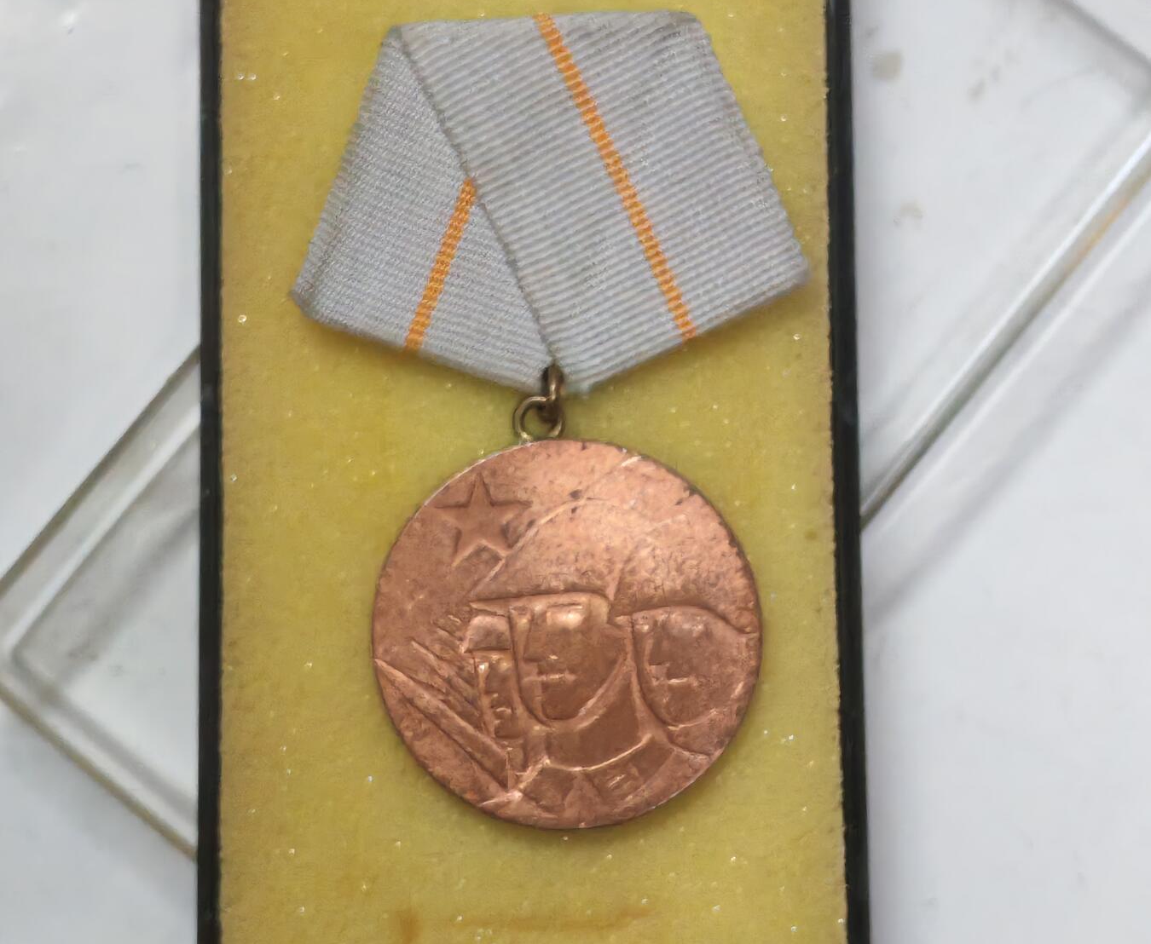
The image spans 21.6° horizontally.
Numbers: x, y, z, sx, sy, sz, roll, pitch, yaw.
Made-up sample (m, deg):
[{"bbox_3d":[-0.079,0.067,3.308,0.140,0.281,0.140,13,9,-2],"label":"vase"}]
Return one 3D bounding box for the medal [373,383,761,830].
[{"bbox_3d":[-0.001,0.012,0.276,0.036,0.003,0.040,-6,84,1],"label":"medal"}]

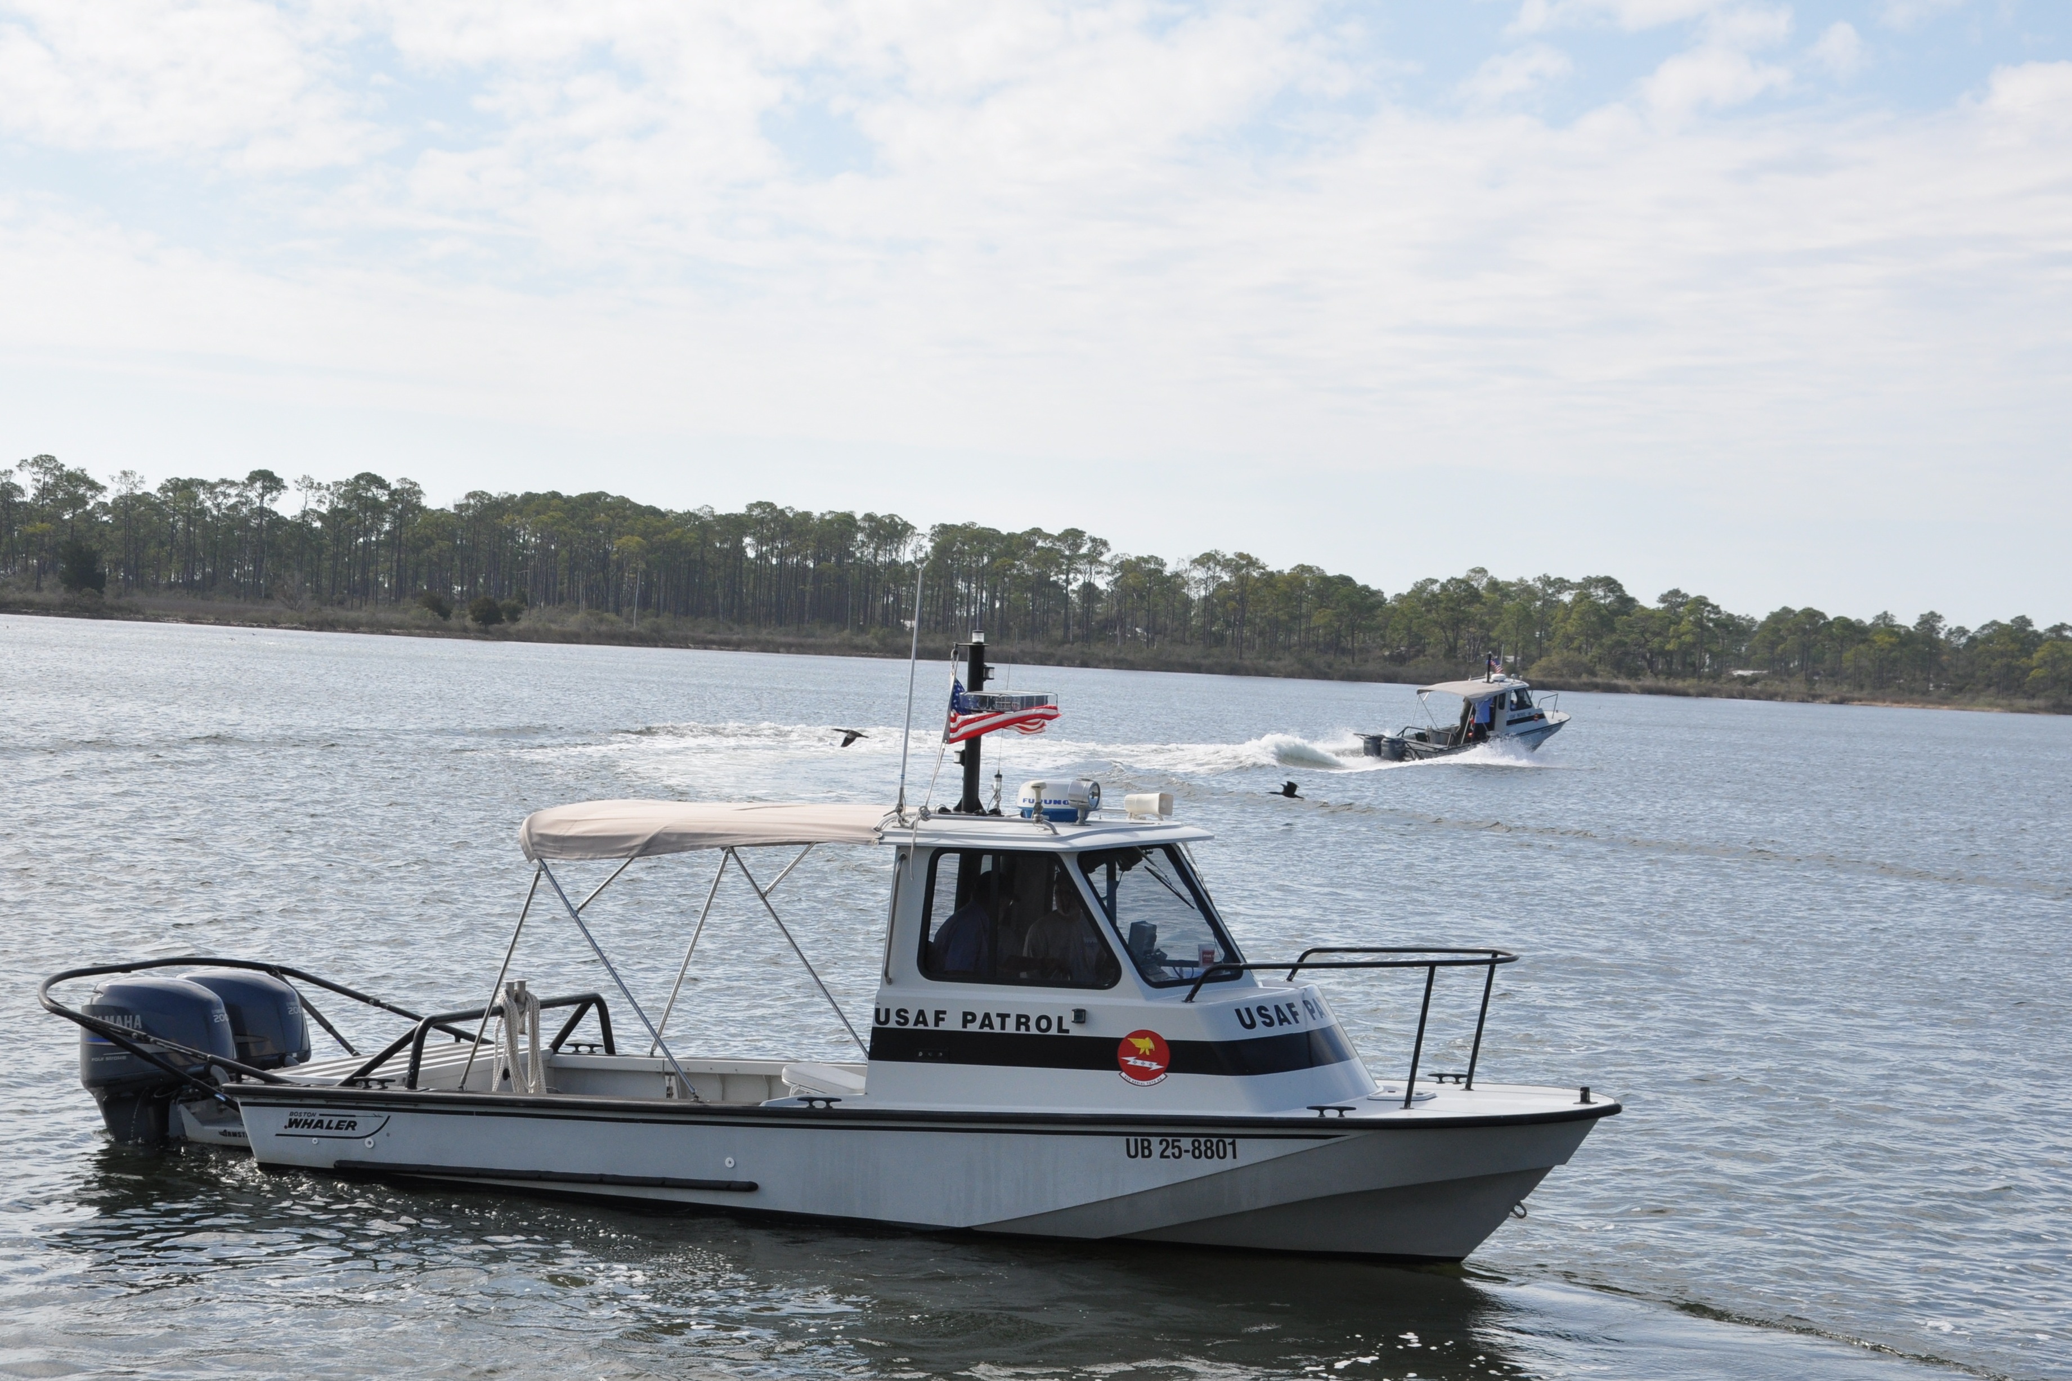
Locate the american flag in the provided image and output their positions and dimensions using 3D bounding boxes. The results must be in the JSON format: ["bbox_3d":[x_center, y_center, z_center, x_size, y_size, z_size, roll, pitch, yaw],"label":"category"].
[{"bbox_3d":[-0.176,0.120,20.400,0.590,0.345,0.120,3,1,0],"label":"american flag"}]

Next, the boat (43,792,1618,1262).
[{"bbox_3d":[-1.230,1.590,20.949,9.000,2.350,2.460,3,1,23],"label":"boat"}]

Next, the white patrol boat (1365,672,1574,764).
[{"bbox_3d":[13.510,0.851,120.048,8.950,2.350,2.450,-5,7,-42],"label":"white patrol boat"}]

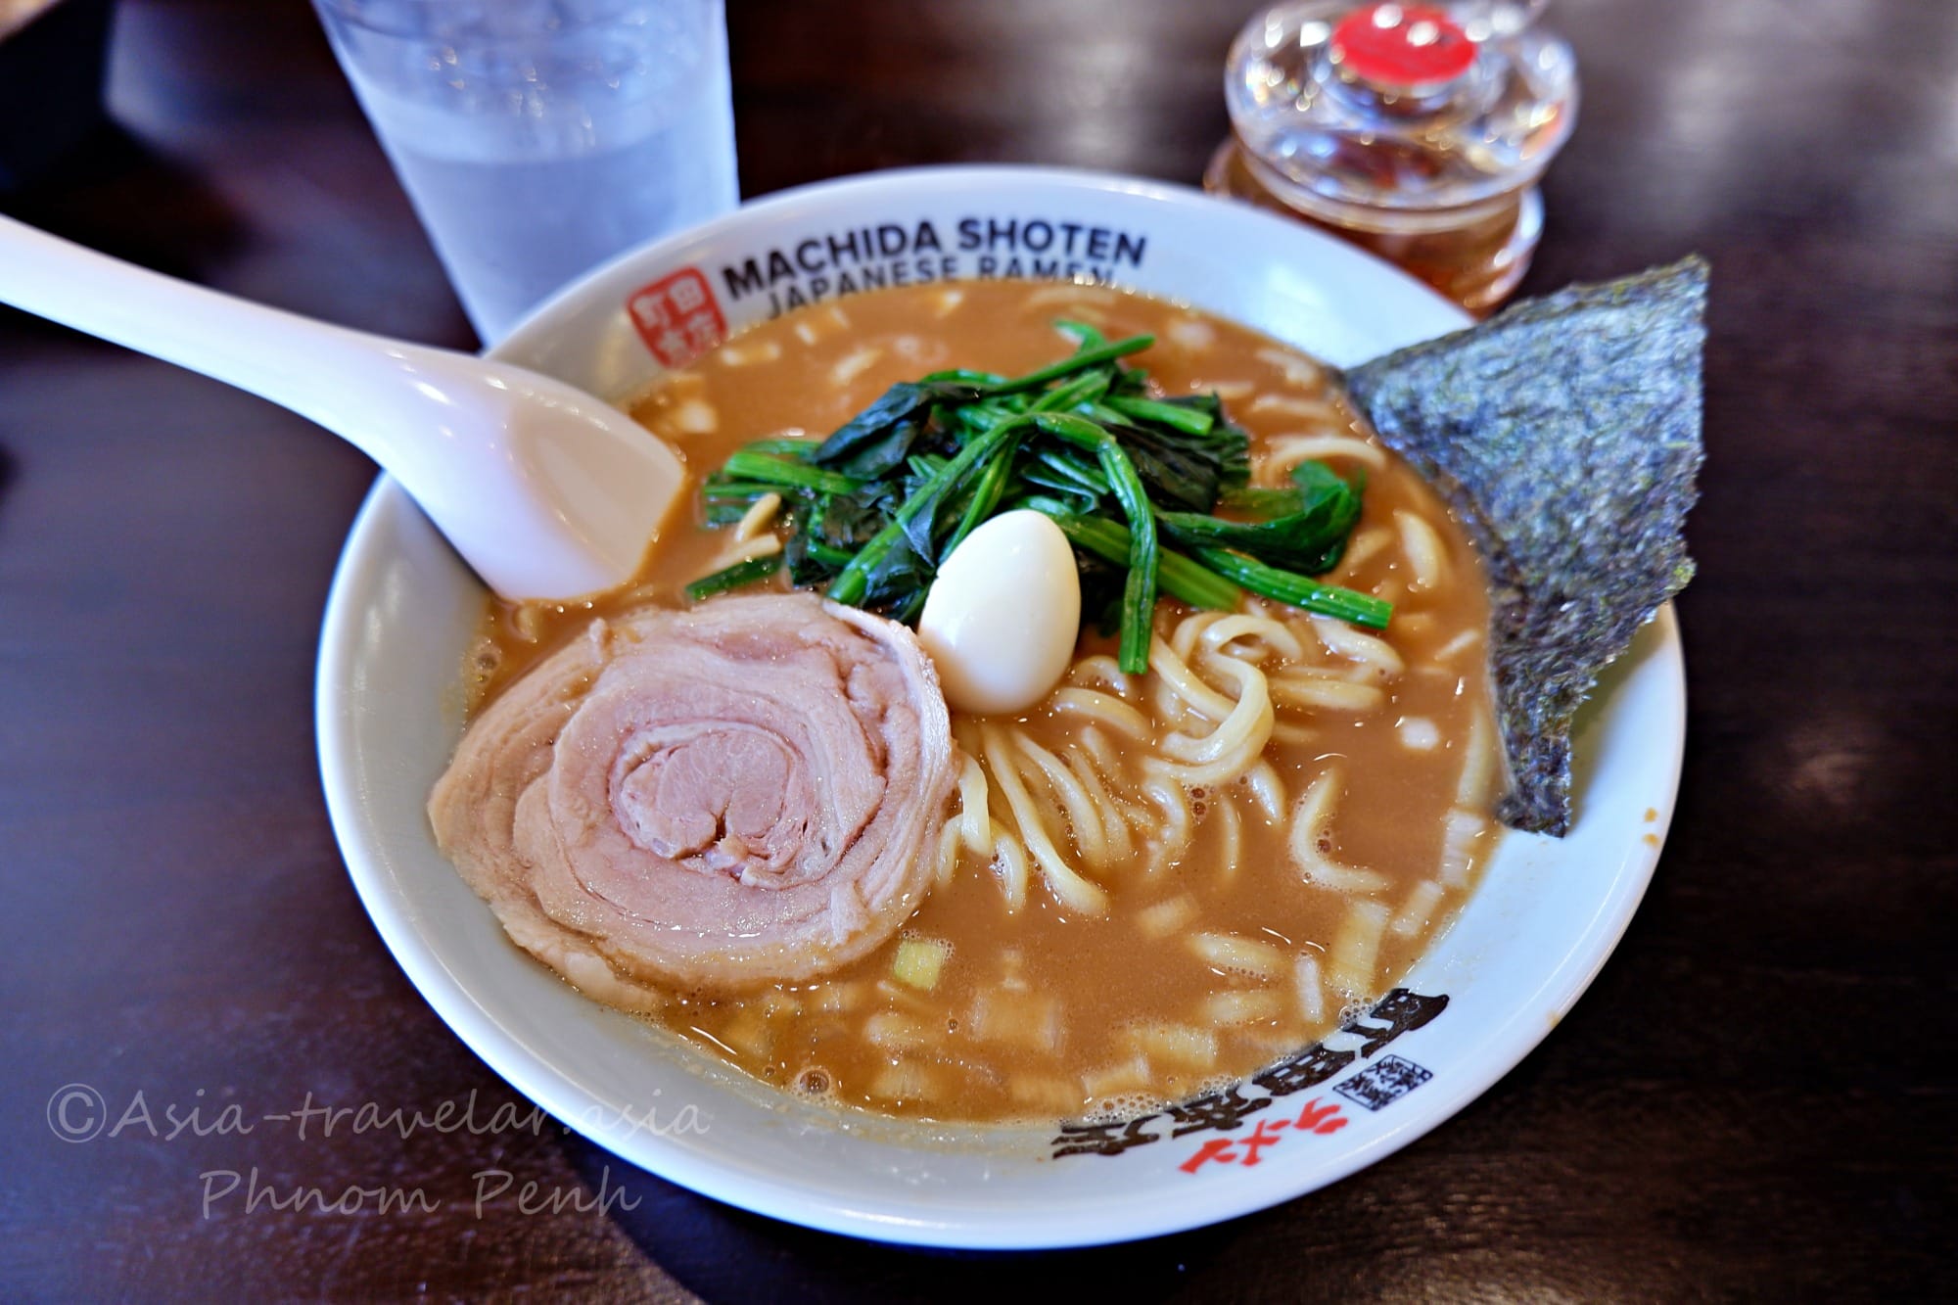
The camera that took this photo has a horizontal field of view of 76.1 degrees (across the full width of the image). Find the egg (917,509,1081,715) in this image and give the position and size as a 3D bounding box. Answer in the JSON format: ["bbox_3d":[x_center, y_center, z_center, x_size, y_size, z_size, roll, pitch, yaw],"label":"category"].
[{"bbox_3d":[0.004,-0.006,0.200,0.025,0.025,0.034,17,84,0],"label":"egg"}]

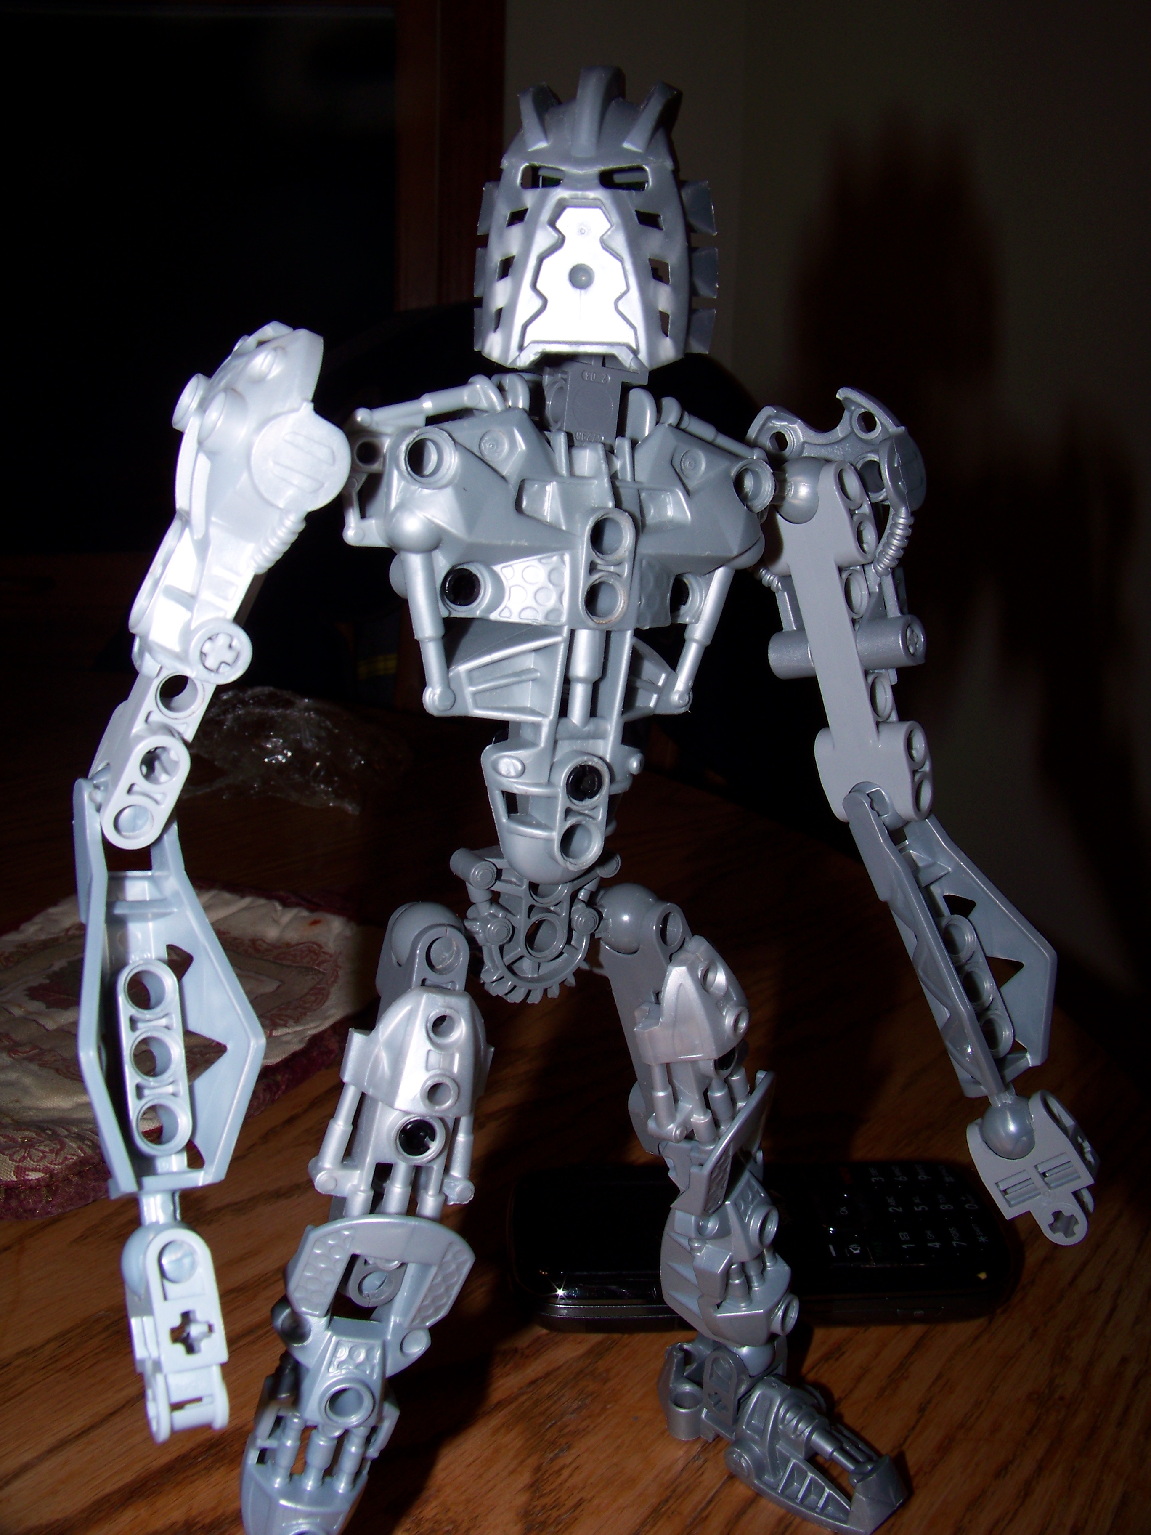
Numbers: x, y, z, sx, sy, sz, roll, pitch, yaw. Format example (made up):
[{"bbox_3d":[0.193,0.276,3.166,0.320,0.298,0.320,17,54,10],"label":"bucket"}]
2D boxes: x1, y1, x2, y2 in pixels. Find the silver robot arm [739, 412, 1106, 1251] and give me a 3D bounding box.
[{"bbox_3d":[0.056,0.009,0.228,0.032,0.138,0.032,-19,6,-29],"label":"silver robot arm"}]

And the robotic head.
[{"bbox_3d":[0.003,-0.073,0.197,0.033,0.040,0.031,2,14,5],"label":"robotic head"}]

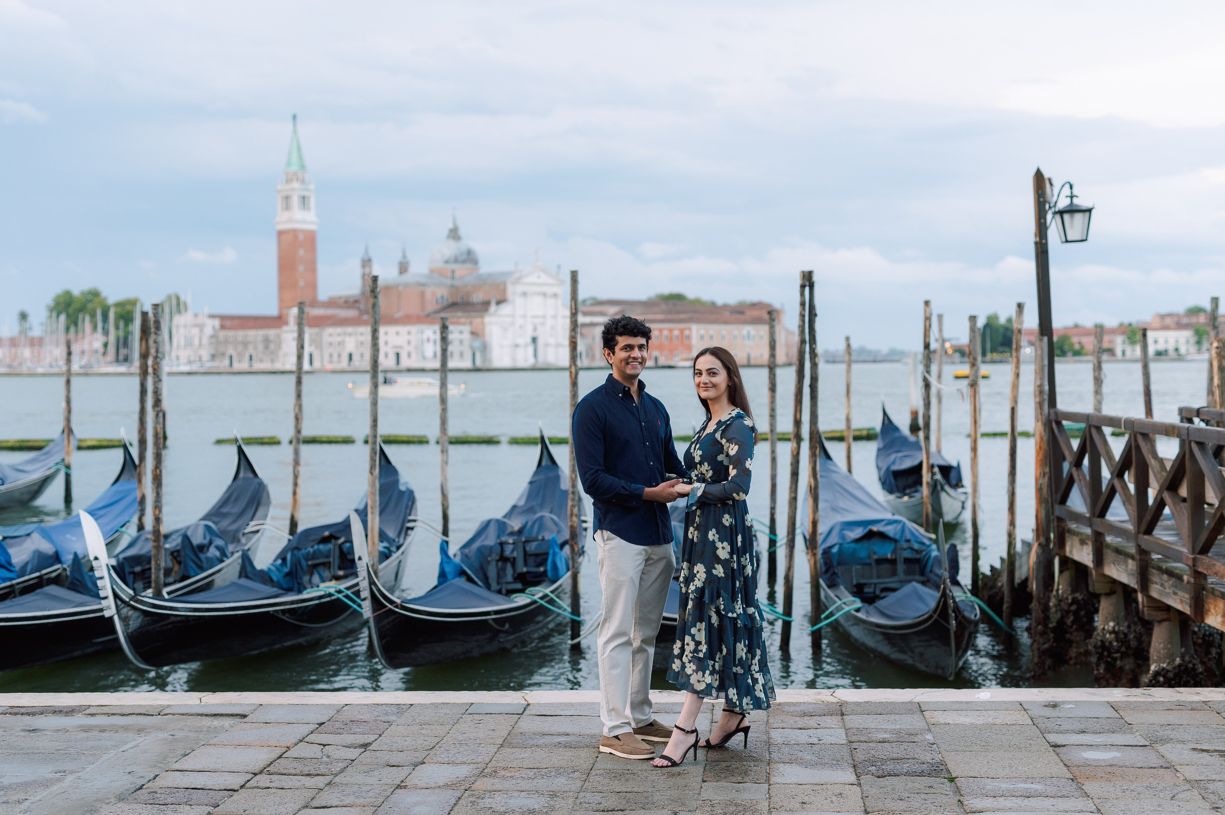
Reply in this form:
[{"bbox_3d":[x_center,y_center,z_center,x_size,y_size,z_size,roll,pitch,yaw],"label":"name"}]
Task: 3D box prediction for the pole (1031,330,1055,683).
[{"bbox_3d":[3.545,0.817,14.028,0.170,2.807,0.170,-1,2,0],"label":"pole"}]

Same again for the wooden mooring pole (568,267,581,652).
[{"bbox_3d":[-0.347,0.471,15.702,0.100,3.472,0.100,0,2,0],"label":"wooden mooring pole"}]

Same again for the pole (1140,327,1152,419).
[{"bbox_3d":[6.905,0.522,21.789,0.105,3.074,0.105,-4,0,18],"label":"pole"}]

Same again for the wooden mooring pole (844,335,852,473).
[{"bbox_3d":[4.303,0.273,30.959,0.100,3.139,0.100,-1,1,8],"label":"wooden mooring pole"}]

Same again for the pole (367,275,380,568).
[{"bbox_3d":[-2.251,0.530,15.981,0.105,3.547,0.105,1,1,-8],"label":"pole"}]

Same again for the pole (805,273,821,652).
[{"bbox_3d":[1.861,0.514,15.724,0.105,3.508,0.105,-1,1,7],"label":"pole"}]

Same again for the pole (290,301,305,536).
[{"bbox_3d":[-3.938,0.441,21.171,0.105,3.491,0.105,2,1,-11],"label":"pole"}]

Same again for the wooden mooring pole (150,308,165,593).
[{"bbox_3d":[-4.272,0.630,15.958,0.100,3.204,0.100,0,2,0],"label":"wooden mooring pole"}]

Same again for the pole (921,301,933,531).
[{"bbox_3d":[3.900,0.356,21.056,0.100,3.350,0.100,-1,2,0],"label":"pole"}]

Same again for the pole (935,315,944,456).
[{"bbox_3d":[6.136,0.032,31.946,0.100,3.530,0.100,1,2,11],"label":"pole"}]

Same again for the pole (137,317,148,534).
[{"bbox_3d":[-5.870,0.446,21.256,0.105,3.317,0.105,1,2,0],"label":"pole"}]

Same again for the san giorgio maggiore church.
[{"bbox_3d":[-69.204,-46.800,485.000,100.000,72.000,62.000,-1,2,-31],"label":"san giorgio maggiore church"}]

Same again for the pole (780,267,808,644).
[{"bbox_3d":[1.631,0.492,15.251,0.110,3.427,0.110,2,2,0],"label":"pole"}]

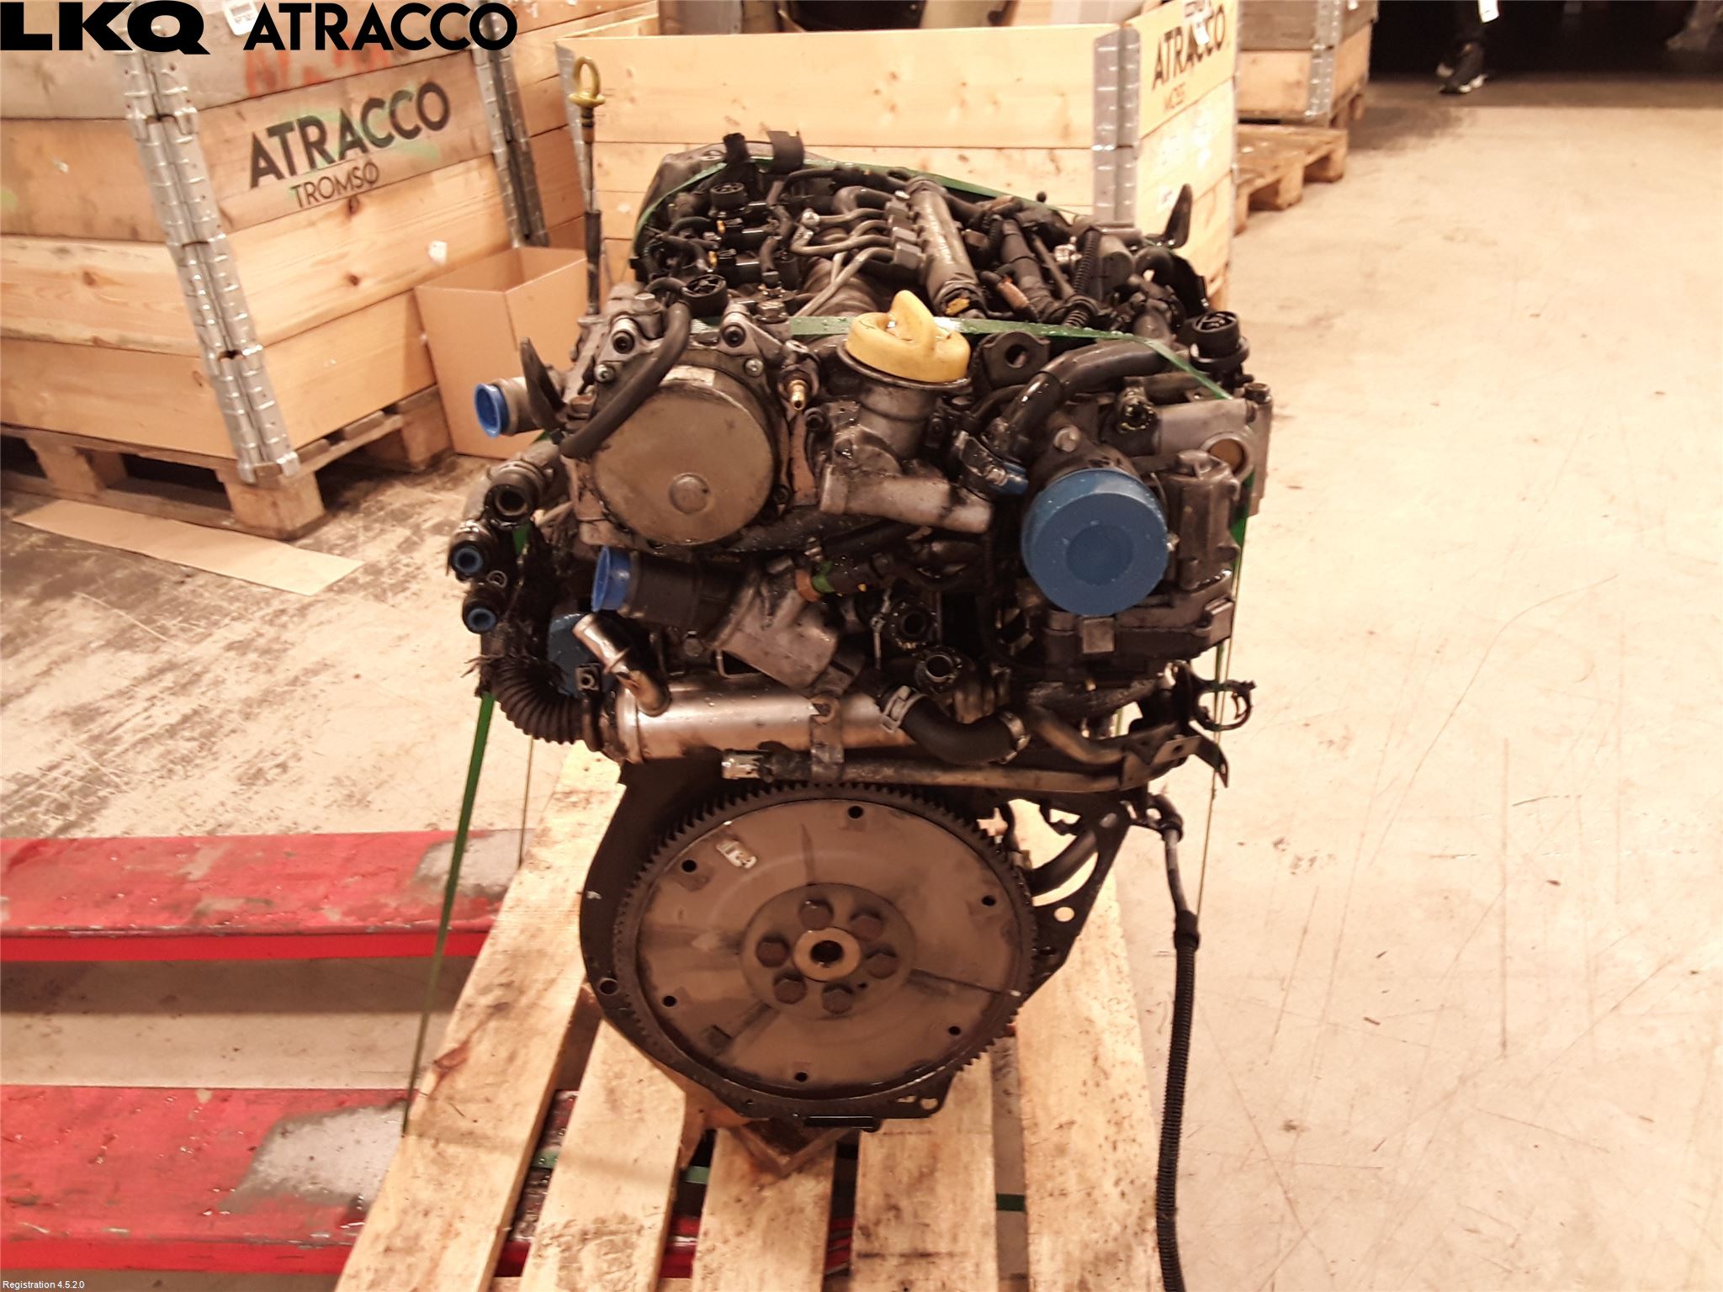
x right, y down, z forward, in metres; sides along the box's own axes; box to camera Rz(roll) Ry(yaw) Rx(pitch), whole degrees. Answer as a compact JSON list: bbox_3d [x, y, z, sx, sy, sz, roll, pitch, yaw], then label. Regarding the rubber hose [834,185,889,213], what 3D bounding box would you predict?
[{"bbox_3d":[0.001,-0.336,1.049,0.043,0.020,0.030,-5,29,0],"label":"rubber hose"}]

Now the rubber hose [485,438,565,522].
[{"bbox_3d":[-0.197,-0.097,0.812,0.034,0.035,0.052,3,30,15],"label":"rubber hose"}]

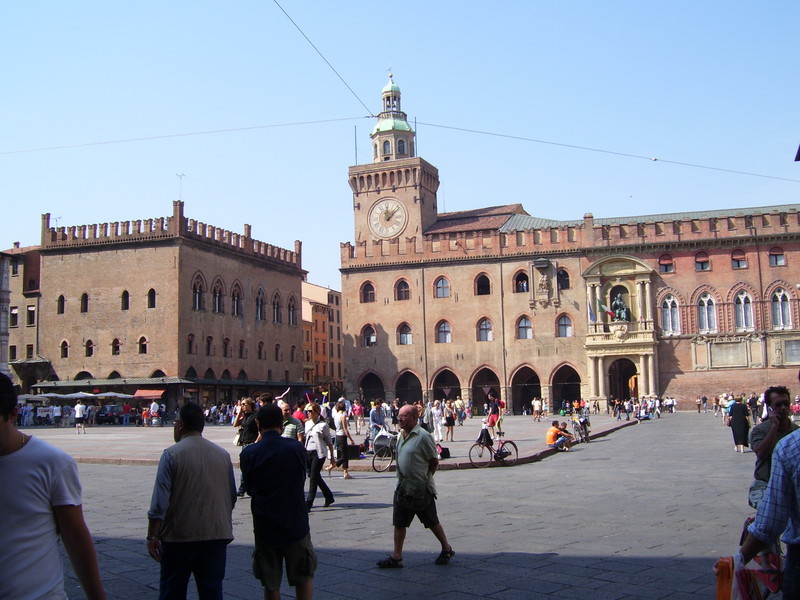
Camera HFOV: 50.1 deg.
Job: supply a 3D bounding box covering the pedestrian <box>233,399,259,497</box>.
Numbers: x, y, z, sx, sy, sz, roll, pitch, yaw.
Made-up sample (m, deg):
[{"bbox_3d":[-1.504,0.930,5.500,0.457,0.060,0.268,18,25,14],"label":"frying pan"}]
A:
[{"bbox_3d":[-2.721,2.615,15.043,0.520,1.670,0.500,2,-7,-28],"label":"pedestrian"}]

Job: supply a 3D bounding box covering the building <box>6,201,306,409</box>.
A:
[{"bbox_3d":[-21.277,2.604,83.254,13.800,17.979,23.800,-3,-7,16],"label":"building"}]

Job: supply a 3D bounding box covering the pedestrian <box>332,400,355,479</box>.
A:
[{"bbox_3d":[-1.264,3.021,18.593,0.600,1.670,0.500,3,-8,-37],"label":"pedestrian"}]

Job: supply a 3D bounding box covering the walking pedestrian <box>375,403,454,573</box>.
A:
[{"bbox_3d":[0.130,1.913,8.944,0.800,1.690,0.520,1,-7,-20],"label":"walking pedestrian"}]

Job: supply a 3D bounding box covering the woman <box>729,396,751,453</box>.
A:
[{"bbox_3d":[9.842,3.608,24.891,0.600,1.640,0.420,-2,-6,5],"label":"woman"}]

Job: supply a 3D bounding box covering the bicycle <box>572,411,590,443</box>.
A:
[{"bbox_3d":[7.036,4.974,33.360,0.600,1.080,1.700,-4,-7,19],"label":"bicycle"}]

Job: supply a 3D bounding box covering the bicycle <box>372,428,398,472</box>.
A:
[{"bbox_3d":[0.051,3.760,21.658,1.720,1.050,0.580,3,-8,-37],"label":"bicycle"}]

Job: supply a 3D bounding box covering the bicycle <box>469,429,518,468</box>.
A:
[{"bbox_3d":[2.497,3.903,22.757,1.750,1.030,0.580,3,-8,-37],"label":"bicycle"}]

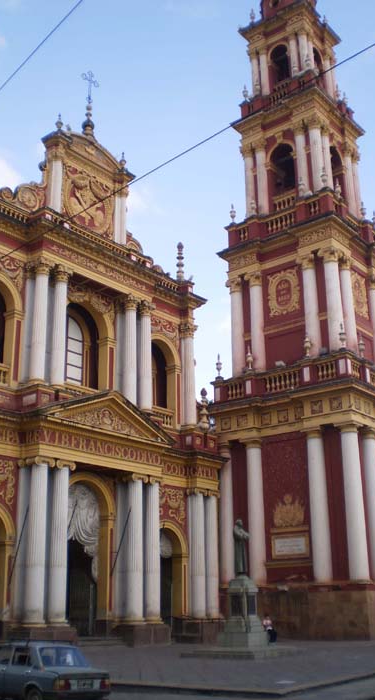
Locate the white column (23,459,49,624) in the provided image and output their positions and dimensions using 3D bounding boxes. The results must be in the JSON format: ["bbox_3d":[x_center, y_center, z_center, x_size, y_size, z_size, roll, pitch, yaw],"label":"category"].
[{"bbox_3d":[-6.477,8.197,31.566,0.877,7.179,0.877,-16,-24,38],"label":"white column"}]

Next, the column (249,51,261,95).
[{"bbox_3d":[5.205,-21.203,55.725,0.680,4.200,0.680,0,-19,0],"label":"column"}]

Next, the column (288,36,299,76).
[{"bbox_3d":[7.078,-19.194,47.954,0.563,3.569,0.563,-15,-22,37],"label":"column"}]

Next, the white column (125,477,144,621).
[{"bbox_3d":[-2.339,9.018,33.207,0.800,6.626,0.800,0,-19,0],"label":"white column"}]

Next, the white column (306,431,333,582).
[{"bbox_3d":[6.824,7.992,37.675,0.921,7.745,0.921,-15,-22,37],"label":"white column"}]

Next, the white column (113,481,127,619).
[{"bbox_3d":[-3.279,9.863,36.571,0.694,6.955,0.775,-16,-24,38],"label":"white column"}]

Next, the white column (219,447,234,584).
[{"bbox_3d":[2.407,10.135,44.583,1.020,8.350,1.020,0,-19,0],"label":"white column"}]

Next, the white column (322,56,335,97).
[{"bbox_3d":[11.049,-21.252,56.545,0.640,4.148,0.640,-15,-23,37],"label":"white column"}]

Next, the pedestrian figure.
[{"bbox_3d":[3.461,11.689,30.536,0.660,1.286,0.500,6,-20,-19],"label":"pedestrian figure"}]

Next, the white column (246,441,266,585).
[{"bbox_3d":[3.927,8.994,40.697,0.960,8.063,0.960,0,-19,0],"label":"white column"}]

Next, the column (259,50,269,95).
[{"bbox_3d":[5.456,-19.783,52.036,0.600,4.176,0.600,0,-19,0],"label":"column"}]

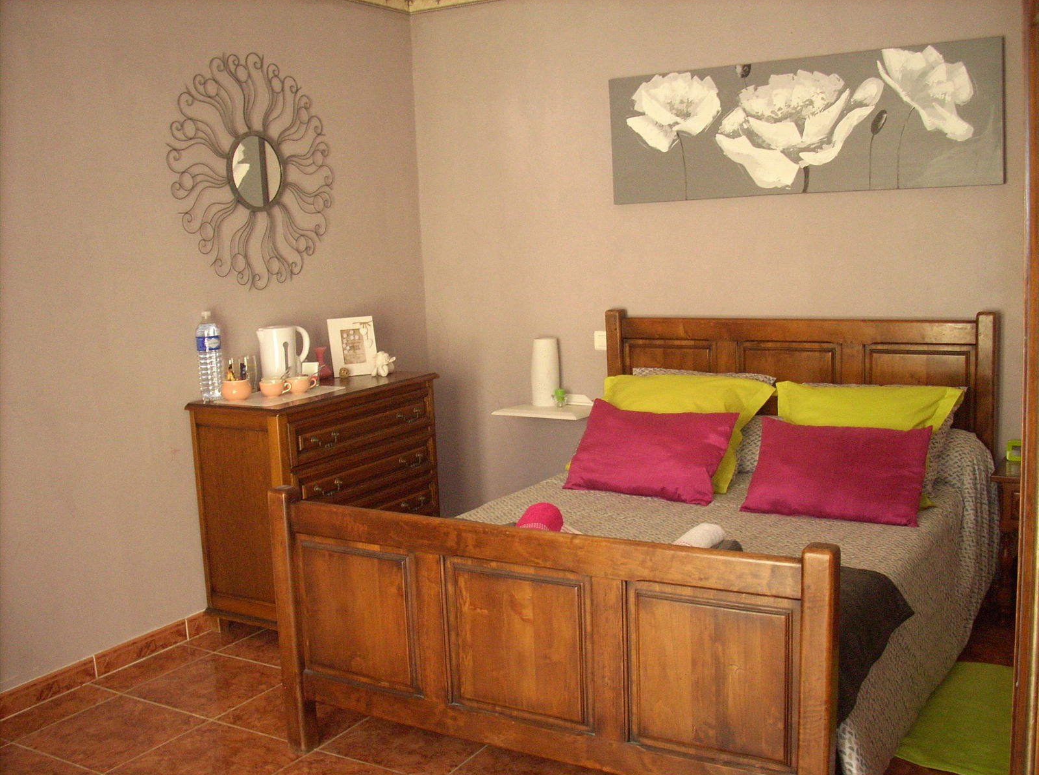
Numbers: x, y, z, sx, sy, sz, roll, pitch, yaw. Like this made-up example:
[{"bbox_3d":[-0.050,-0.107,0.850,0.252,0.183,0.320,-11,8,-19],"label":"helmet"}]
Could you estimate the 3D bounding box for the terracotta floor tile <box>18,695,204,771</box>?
[{"bbox_3d":[-1.213,1.032,3.315,0.400,0.010,0.400,3,9,31],"label":"terracotta floor tile"}]

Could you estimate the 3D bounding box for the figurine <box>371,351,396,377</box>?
[{"bbox_3d":[-0.560,-0.100,4.573,0.095,0.092,0.105,-1,8,7],"label":"figurine"}]

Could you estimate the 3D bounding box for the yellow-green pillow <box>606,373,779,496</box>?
[{"bbox_3d":[0.565,0.174,4.277,0.710,0.160,0.500,3,52,31],"label":"yellow-green pillow"}]

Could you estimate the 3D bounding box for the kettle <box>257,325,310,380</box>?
[{"bbox_3d":[-0.905,-0.116,4.248,0.218,0.238,0.150,-7,9,-29],"label":"kettle"}]

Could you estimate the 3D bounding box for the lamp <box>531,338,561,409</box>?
[{"bbox_3d":[0.108,-0.064,4.815,0.120,0.290,0.120,-2,8,0],"label":"lamp"}]

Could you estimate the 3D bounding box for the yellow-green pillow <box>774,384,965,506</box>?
[{"bbox_3d":[1.182,0.200,3.909,0.690,0.160,0.500,3,52,31],"label":"yellow-green pillow"}]

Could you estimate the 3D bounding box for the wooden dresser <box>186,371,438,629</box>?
[{"bbox_3d":[-0.750,0.427,4.334,0.445,0.872,0.915,3,9,31],"label":"wooden dresser"}]

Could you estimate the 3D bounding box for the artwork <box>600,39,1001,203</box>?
[{"bbox_3d":[1.026,-0.982,4.203,1.500,0.500,0.030,3,9,31],"label":"artwork"}]

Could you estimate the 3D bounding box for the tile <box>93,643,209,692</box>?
[{"bbox_3d":[-1.254,0.967,3.799,0.165,0.010,0.400,3,9,31],"label":"tile"}]

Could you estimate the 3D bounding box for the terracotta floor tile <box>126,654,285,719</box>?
[{"bbox_3d":[-1.009,0.979,3.647,0.400,0.010,0.400,3,9,31],"label":"terracotta floor tile"}]

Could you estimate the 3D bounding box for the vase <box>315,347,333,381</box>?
[{"bbox_3d":[-0.803,-0.102,4.538,0.070,0.122,0.070,3,9,31],"label":"vase"}]

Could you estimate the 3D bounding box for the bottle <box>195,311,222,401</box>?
[{"bbox_3d":[-1.113,-0.111,3.969,0.090,0.322,0.090,3,9,31],"label":"bottle"}]

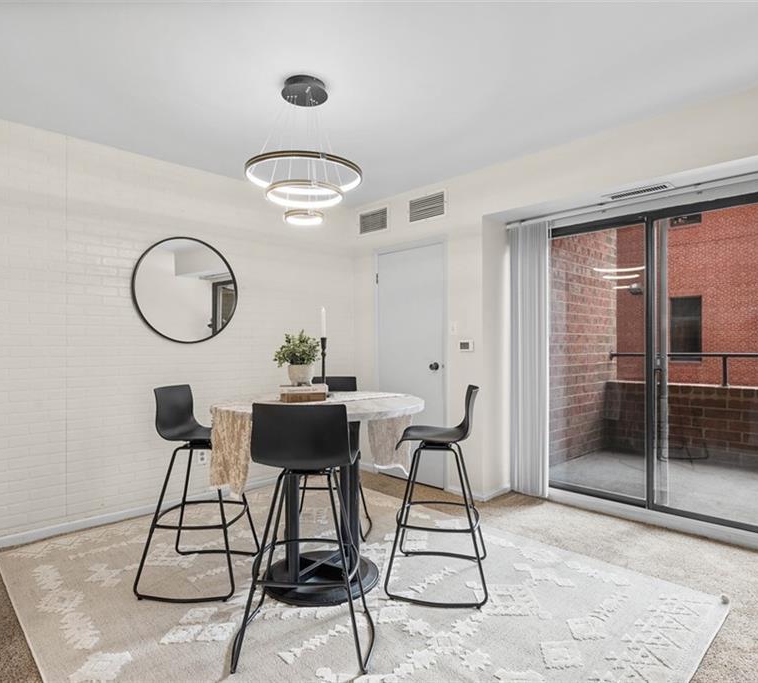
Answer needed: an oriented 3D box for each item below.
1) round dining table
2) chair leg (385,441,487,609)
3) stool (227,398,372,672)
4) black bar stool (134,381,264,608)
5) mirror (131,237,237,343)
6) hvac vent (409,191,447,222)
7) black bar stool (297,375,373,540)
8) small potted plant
[{"bbox_3d":[-0.293,0.762,2.525,1.061,0.915,1.061,0,0,0],"label":"round dining table"},{"bbox_3d":[0.305,0.870,2.490,0.476,0.702,0.555,0,0,11],"label":"chair leg"},{"bbox_3d":[-0.296,0.726,1.981,0.555,0.988,0.482,0,0,0],"label":"stool"},{"bbox_3d":[-0.920,0.726,2.520,0.480,0.988,0.535,0,0,1],"label":"black bar stool"},{"bbox_3d":[-1.427,-0.382,3.591,0.781,0.781,0.027,0,0,-43],"label":"mirror"},{"bbox_3d":[0.398,-1.129,4.071,0.404,0.209,0.030,0,0,44],"label":"hvac vent"},{"bbox_3d":[-0.322,0.728,3.193,0.535,0.988,0.480,0,0,2],"label":"black bar stool"},{"bbox_3d":[-0.435,0.084,2.574,0.250,0.299,0.244,0,0,0],"label":"small potted plant"}]

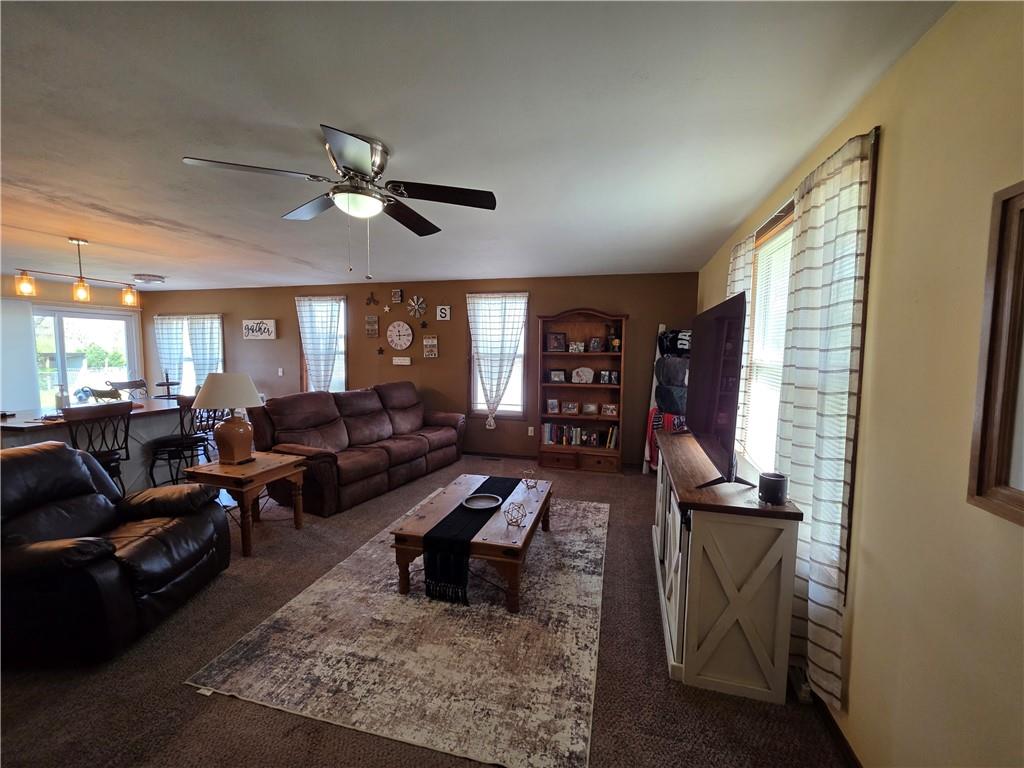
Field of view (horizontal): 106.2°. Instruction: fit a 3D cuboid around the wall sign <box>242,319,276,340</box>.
[{"bbox_3d":[-3.824,-0.817,5.796,0.567,0.287,0.040,1,4,11],"label":"wall sign"}]

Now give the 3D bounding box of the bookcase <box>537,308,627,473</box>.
[{"bbox_3d":[0.858,0.068,4.800,1.067,1.949,0.336,1,4,11],"label":"bookcase"}]

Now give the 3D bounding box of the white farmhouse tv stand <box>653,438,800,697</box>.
[{"bbox_3d":[1.133,0.839,2.274,0.448,0.792,1.467,2,5,17],"label":"white farmhouse tv stand"}]

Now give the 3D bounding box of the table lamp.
[{"bbox_3d":[-2.171,0.270,2.973,0.444,0.697,0.444,2,5,15],"label":"table lamp"}]

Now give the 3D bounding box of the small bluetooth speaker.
[{"bbox_3d":[1.092,0.437,1.605,0.096,0.109,0.096,2,5,17],"label":"small bluetooth speaker"}]

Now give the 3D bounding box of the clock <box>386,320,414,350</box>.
[{"bbox_3d":[-1.651,-0.711,5.685,0.434,0.434,0.051,2,5,15],"label":"clock"}]

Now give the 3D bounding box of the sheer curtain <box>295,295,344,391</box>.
[{"bbox_3d":[-3.021,-0.431,6.061,0.908,1.857,0.081,2,5,15],"label":"sheer curtain"}]

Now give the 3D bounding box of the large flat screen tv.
[{"bbox_3d":[1.278,-0.026,2.502,0.081,0.879,1.515,2,5,17],"label":"large flat screen tv"}]

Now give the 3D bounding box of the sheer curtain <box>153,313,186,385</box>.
[{"bbox_3d":[-5.461,-0.356,6.122,0.605,1.463,0.090,1,4,11],"label":"sheer curtain"}]

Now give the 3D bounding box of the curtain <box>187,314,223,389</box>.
[{"bbox_3d":[-4.795,-0.354,5.995,0.673,1.484,0.090,1,4,11],"label":"curtain"}]

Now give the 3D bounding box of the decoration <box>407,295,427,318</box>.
[{"bbox_3d":[-1.375,-1.114,5.582,0.308,0.323,0.035,2,5,15],"label":"decoration"}]

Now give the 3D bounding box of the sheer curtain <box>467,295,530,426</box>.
[{"bbox_3d":[-0.217,-0.295,5.294,0.874,1.865,0.081,2,5,15],"label":"sheer curtain"}]

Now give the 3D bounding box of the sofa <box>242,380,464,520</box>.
[{"bbox_3d":[-1.587,0.570,4.516,1.040,1.030,2.202,3,5,26],"label":"sofa"}]

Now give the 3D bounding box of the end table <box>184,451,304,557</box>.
[{"bbox_3d":[-2.054,0.912,3.013,0.581,0.586,0.581,2,5,15],"label":"end table"}]

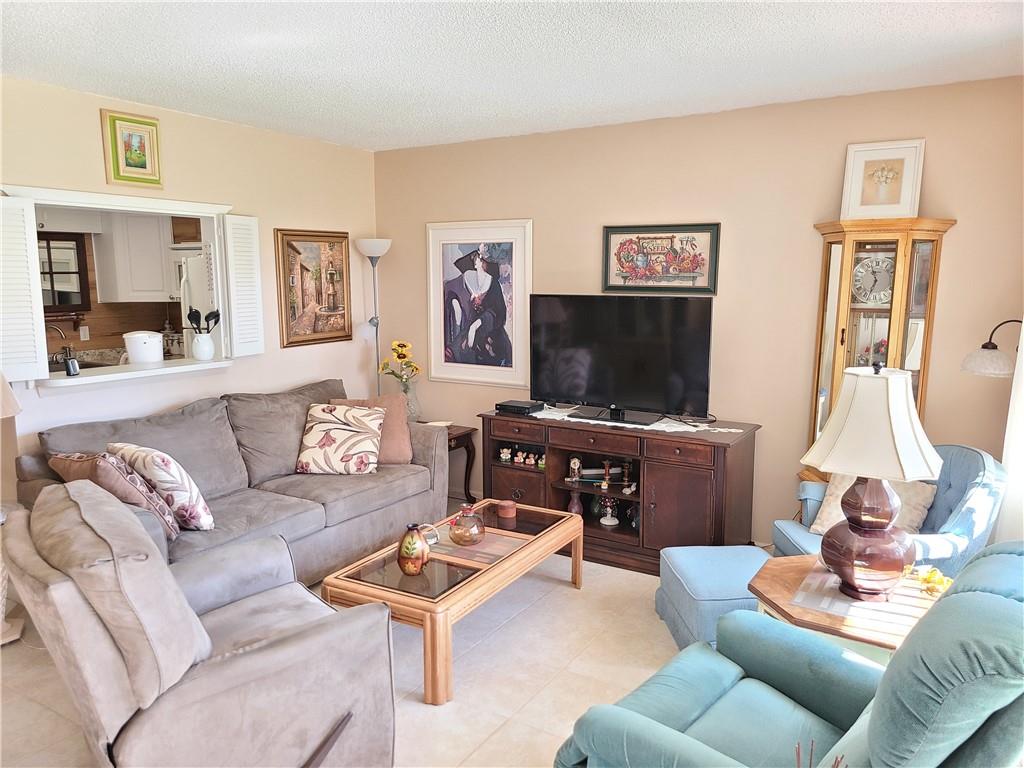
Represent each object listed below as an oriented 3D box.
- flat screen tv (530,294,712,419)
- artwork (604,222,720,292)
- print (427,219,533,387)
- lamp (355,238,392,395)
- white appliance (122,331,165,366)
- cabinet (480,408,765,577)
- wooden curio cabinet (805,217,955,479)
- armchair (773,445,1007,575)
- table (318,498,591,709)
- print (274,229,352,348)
[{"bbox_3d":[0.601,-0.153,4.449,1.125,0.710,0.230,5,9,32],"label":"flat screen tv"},{"bbox_3d":[0.856,-0.723,4.480,0.720,0.400,0.030,5,10,32],"label":"artwork"},{"bbox_3d":[-0.235,-0.539,5.213,0.850,1.095,0.035,5,10,32],"label":"print"},{"bbox_3d":[-0.963,-0.123,5.508,0.270,1.790,0.270,5,10,32],"label":"lamp"},{"bbox_3d":[-2.167,-0.215,4.530,0.230,0.200,0.240,5,10,32],"label":"white appliance"},{"bbox_3d":[0.588,0.580,4.446,1.500,0.742,0.580,5,9,32],"label":"cabinet"},{"bbox_3d":[1.738,0.129,3.802,0.650,1.825,0.350,5,9,32],"label":"wooden curio cabinet"},{"bbox_3d":[1.560,0.687,3.194,0.760,0.870,0.810,0,8,2],"label":"armchair"},{"bbox_3d":[-0.200,0.901,3.475,0.570,0.375,1.257,5,9,29],"label":"table"},{"bbox_3d":[-1.294,-0.630,5.081,0.045,0.745,0.625,5,9,32],"label":"print"}]

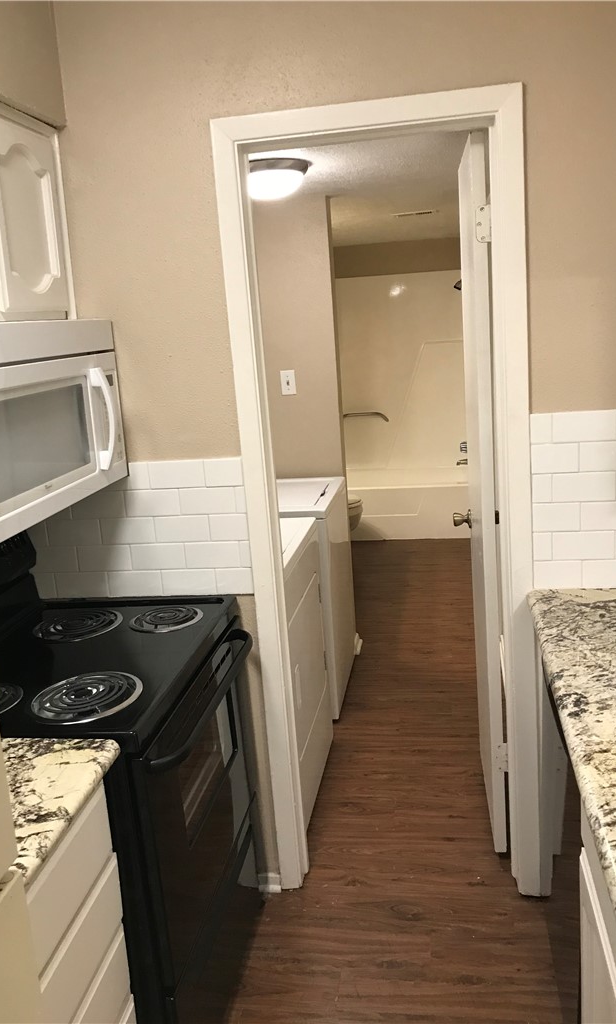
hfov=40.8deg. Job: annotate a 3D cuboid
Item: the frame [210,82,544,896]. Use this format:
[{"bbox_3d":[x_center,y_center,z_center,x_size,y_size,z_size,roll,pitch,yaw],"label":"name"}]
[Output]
[{"bbox_3d":[0.214,0.057,2.216,0.740,2.115,0.138,-2,12,9],"label":"frame"}]

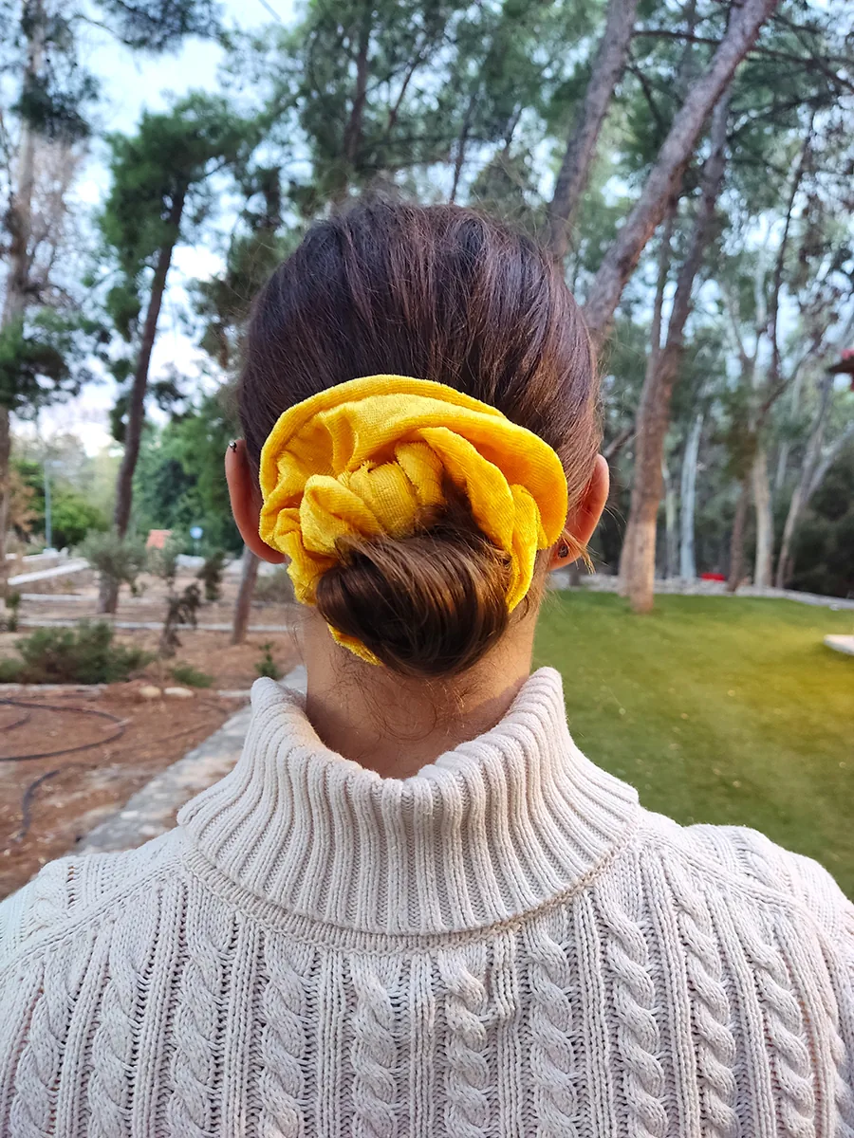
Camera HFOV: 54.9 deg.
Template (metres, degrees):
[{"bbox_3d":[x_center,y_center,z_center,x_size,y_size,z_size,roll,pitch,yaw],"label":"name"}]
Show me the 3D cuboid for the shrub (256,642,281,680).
[{"bbox_3d":[-1.720,0.991,8.900,0.290,0.410,0.280,0,2,0],"label":"shrub"}]

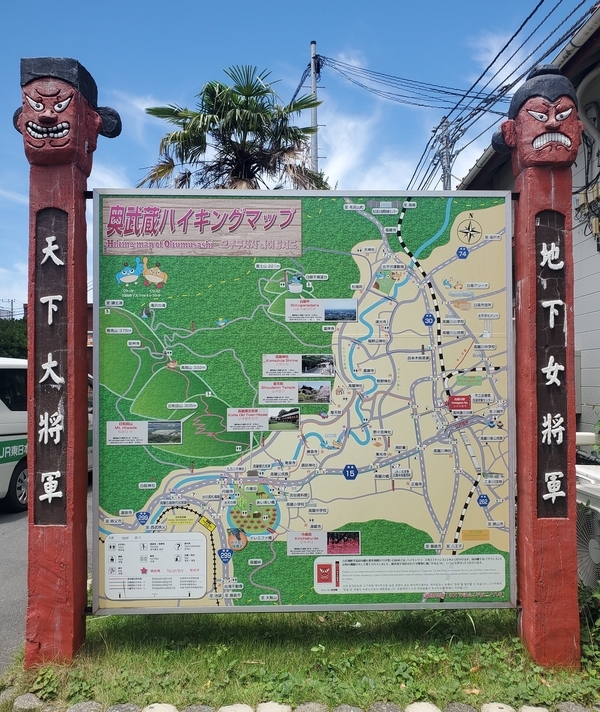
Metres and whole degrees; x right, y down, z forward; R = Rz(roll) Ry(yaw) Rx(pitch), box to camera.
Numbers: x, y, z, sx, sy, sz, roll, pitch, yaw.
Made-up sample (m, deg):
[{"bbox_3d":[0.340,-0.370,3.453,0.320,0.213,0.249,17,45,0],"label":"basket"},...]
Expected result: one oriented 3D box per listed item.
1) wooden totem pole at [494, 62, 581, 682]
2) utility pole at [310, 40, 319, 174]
[{"bbox_3d":[1.263,0.039,3.114,0.460,3.055,0.330,0,-1,-1],"label":"wooden totem pole"},{"bbox_3d":[0.376,-3.118,15.417,0.260,10.041,0.260,0,-1,0],"label":"utility pole"}]

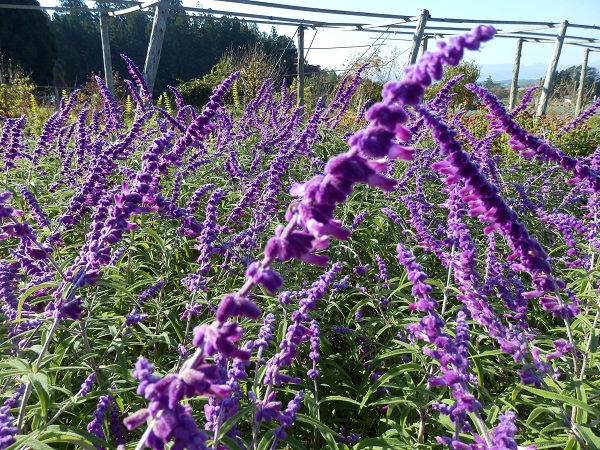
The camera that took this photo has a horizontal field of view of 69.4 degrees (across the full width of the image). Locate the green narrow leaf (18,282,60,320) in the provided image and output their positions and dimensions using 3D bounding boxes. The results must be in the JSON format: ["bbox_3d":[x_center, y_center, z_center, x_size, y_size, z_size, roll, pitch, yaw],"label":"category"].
[{"bbox_3d":[-0.431,0.127,0.720,0.065,0.060,0.025,-8,19,-24],"label":"green narrow leaf"}]

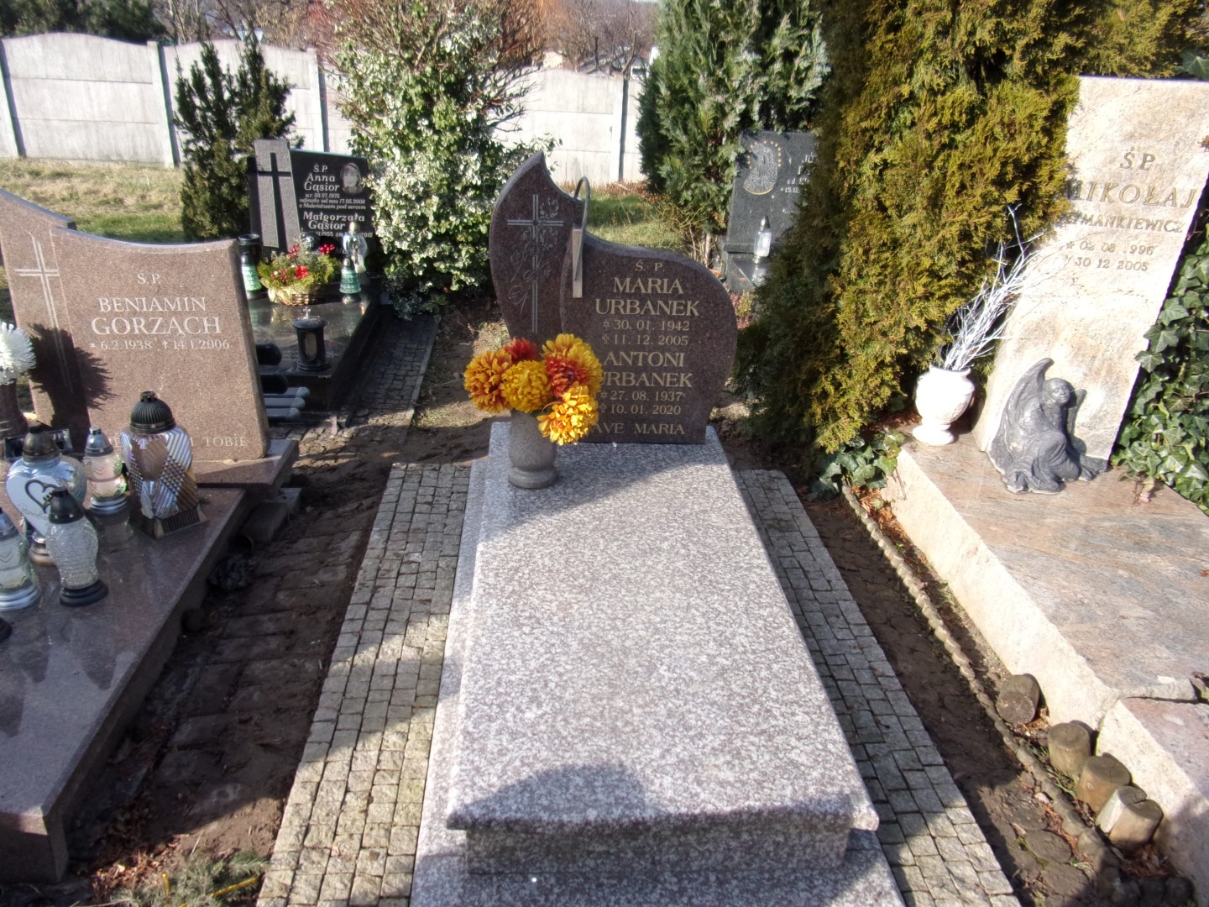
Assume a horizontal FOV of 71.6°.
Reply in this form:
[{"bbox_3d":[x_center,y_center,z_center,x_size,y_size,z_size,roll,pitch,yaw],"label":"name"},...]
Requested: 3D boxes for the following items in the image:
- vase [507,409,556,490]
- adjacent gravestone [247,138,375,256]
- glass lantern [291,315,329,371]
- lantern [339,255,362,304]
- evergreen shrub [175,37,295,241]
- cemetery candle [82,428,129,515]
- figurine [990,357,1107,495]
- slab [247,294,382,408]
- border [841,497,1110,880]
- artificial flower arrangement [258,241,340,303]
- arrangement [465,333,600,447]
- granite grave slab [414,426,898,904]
[{"bbox_3d":[-0.209,-0.039,2.412,0.145,0.250,0.145,1,27,-5],"label":"vase"},{"bbox_3d":[-1.623,-1.354,4.634,0.660,0.730,0.120,1,27,-5],"label":"adjacent gravestone"},{"bbox_3d":[-1.262,-0.491,3.585,0.145,0.250,0.145,1,27,-5],"label":"glass lantern"},{"bbox_3d":[-1.344,-0.927,4.437,0.110,0.240,0.110,1,27,-5],"label":"lantern"},{"bbox_3d":[-2.712,-2.245,6.186,0.840,1.460,0.820,1,27,-5],"label":"evergreen shrub"},{"bbox_3d":[-1.495,0.040,2.476,0.115,0.270,0.115,1,27,-5],"label":"cemetery candle"},{"bbox_3d":[1.552,-0.105,2.821,0.380,0.400,0.280,1,27,-5],"label":"figurine"},{"bbox_3d":[-1.599,-0.602,4.212,0.770,0.160,1.500,1,27,-5],"label":"slab"},{"bbox_3d":[0.993,0.506,2.484,0.060,0.080,1.620,-1,27,-8],"label":"border"},{"bbox_3d":[-1.599,-0.953,4.403,0.410,0.290,0.320,1,27,-5],"label":"artificial flower arrangement"},{"bbox_3d":[-0.193,-0.185,2.293,0.380,0.320,0.340,1,27,-5],"label":"arrangement"},{"bbox_3d":[0.040,0.411,2.213,0.873,0.340,1.740,1,27,-5],"label":"granite grave slab"}]

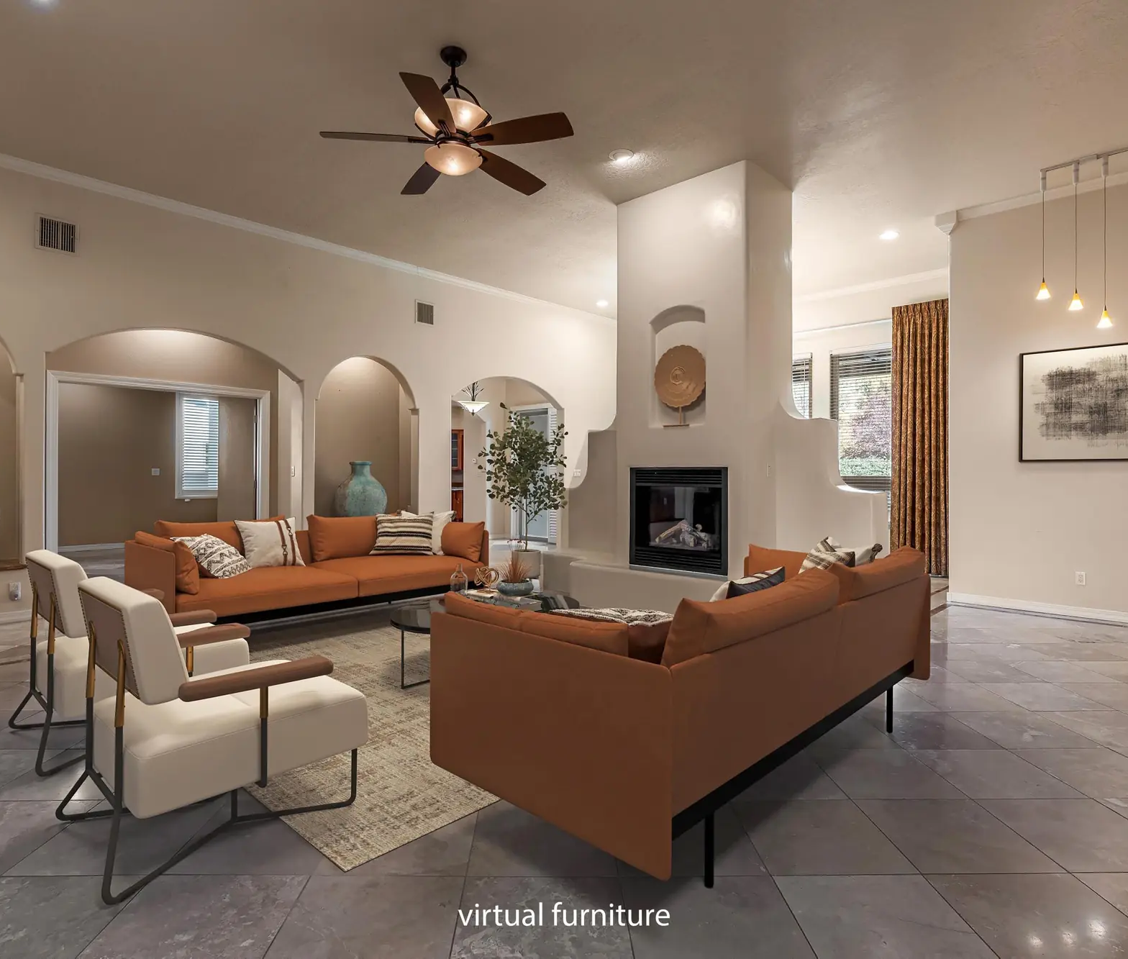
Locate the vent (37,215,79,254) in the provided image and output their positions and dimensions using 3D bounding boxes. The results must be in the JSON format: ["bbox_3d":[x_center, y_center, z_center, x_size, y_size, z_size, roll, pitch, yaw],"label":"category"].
[{"bbox_3d":[-4.201,-2.025,5.307,0.285,0.280,0.025,0,0,-44],"label":"vent"}]

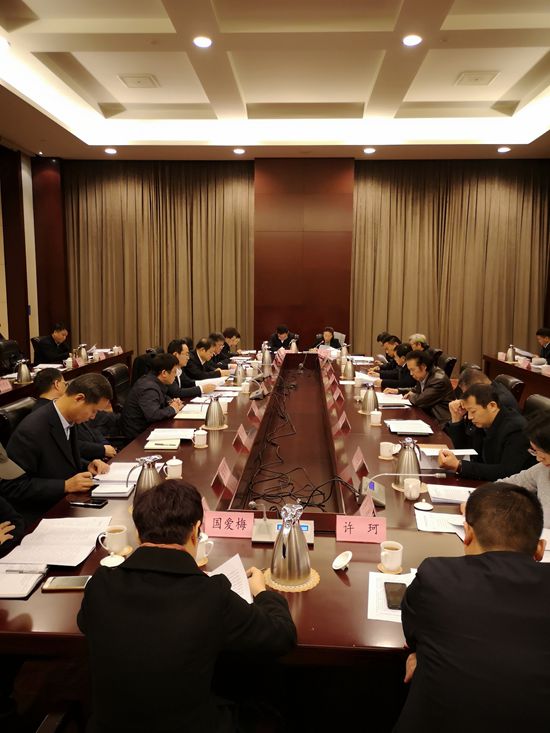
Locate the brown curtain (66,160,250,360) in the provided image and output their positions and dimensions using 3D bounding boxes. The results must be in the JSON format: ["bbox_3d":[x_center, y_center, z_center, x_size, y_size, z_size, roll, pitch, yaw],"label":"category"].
[{"bbox_3d":[-2.393,-1.939,11.787,3.950,4.360,0.200,0,7,3],"label":"brown curtain"}]

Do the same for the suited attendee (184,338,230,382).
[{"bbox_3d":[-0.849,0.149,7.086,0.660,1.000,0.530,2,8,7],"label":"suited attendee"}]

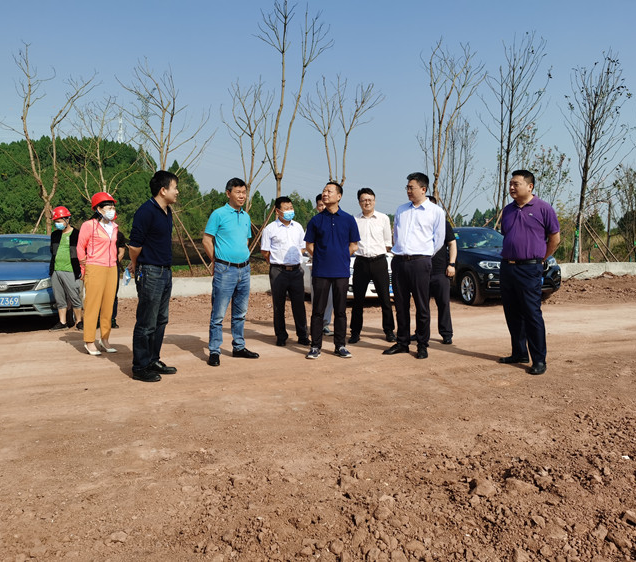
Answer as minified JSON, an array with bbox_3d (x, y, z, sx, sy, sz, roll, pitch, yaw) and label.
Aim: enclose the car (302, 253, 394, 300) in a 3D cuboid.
[{"bbox_3d":[0.720,-0.256,13.600,1.810,1.500,4.600,-1,3,-18],"label":"car"}]

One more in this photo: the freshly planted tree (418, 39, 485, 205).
[{"bbox_3d":[4.566,-4.395,20.000,2.326,7.798,2.093,0,3,0],"label":"freshly planted tree"}]

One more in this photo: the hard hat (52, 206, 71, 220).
[{"bbox_3d":[-3.597,-0.946,8.200,0.225,0.160,0.280,1,16,22],"label":"hard hat"}]

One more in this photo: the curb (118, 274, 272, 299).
[{"bbox_3d":[-3.168,0.141,15.000,4.200,0.530,0.300,-2,4,-26],"label":"curb"}]

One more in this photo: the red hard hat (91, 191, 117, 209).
[{"bbox_3d":[-2.264,-0.859,6.200,0.280,0.160,0.225,-15,-5,34],"label":"red hard hat"}]

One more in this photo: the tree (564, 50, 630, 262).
[{"bbox_3d":[10.715,-4.771,22.500,2.539,8.195,2.285,0,3,0],"label":"tree"}]

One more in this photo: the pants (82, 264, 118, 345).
[{"bbox_3d":[-2.306,0.239,6.200,0.300,0.840,0.360,2,4,34],"label":"pants"}]

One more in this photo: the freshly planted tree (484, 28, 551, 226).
[{"bbox_3d":[7.298,-4.871,21.500,2.426,8.529,2.305,0,3,0],"label":"freshly planted tree"}]

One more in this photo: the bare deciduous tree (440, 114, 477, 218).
[{"bbox_3d":[6.006,-3.912,25.000,1.624,6.241,1.543,0,3,0],"label":"bare deciduous tree"}]

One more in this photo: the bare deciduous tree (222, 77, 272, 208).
[{"bbox_3d":[-2.146,-3.257,17.800,1.583,5.814,1.504,0,3,0],"label":"bare deciduous tree"}]

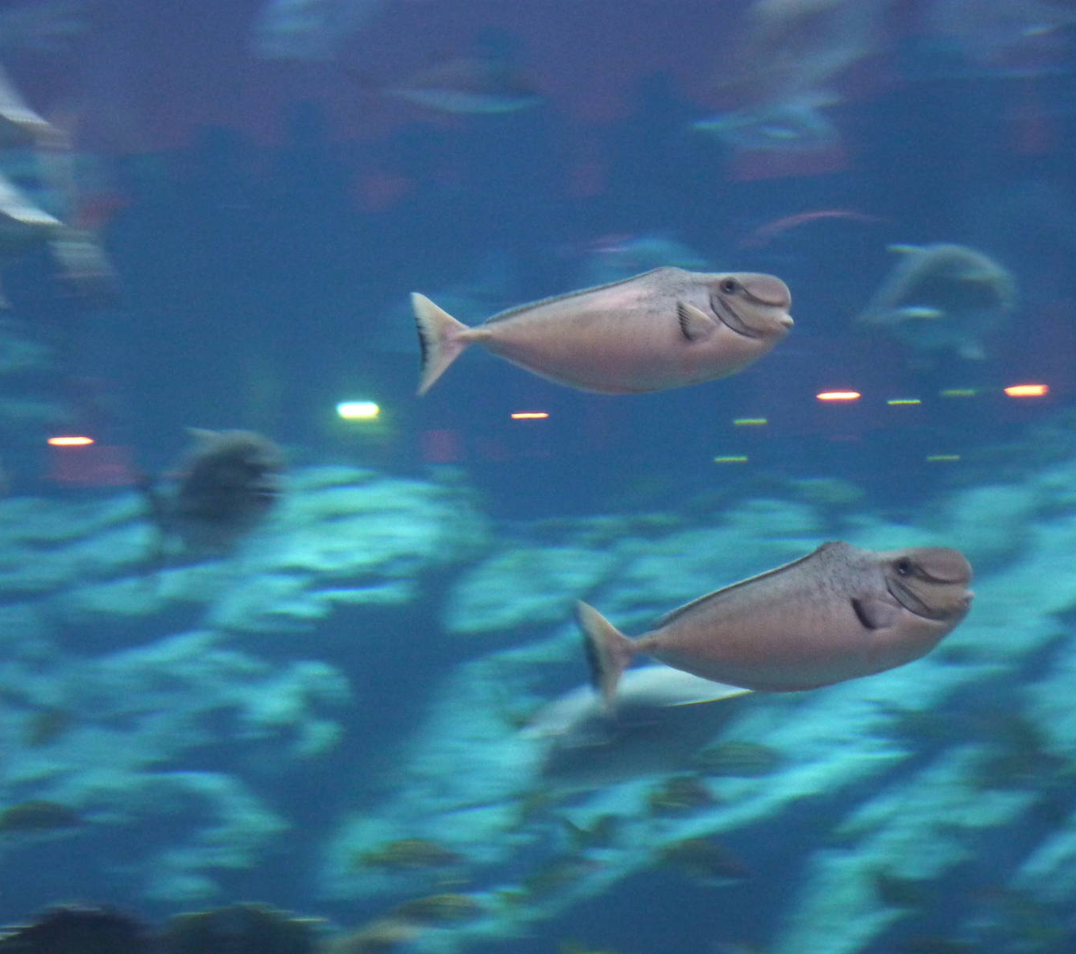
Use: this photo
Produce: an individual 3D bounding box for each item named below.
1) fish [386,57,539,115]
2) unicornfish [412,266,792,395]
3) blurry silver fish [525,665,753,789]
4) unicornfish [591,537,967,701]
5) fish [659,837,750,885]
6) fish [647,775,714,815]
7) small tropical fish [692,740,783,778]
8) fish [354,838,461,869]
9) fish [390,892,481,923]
[{"bbox_3d":[-0.158,-0.776,10.000,0.336,0.107,0.055,2,0,0],"label":"fish"},{"bbox_3d":[0.078,-0.175,6.000,0.451,0.147,0.085,-3,0,-3],"label":"unicornfish"},{"bbox_3d":[0.157,0.387,7.800,0.360,0.146,0.076,-12,2,-10],"label":"blurry silver fish"},{"bbox_3d":[0.271,0.169,5.750,0.456,0.155,0.090,-11,3,-15],"label":"unicornfish"},{"bbox_3d":[0.304,0.702,9.200,0.166,0.058,0.030,14,-2,-10],"label":"fish"},{"bbox_3d":[0.262,0.581,9.200,0.135,0.060,0.031,13,-4,-20],"label":"fish"},{"bbox_3d":[0.365,0.515,9.200,0.167,0.065,0.034,0,0,0],"label":"small tropical fish"},{"bbox_3d":[-0.235,0.697,9.300,0.195,0.057,0.030,0,0,0],"label":"fish"},{"bbox_3d":[-0.187,0.788,9.200,0.169,0.054,0.028,-3,0,0],"label":"fish"}]

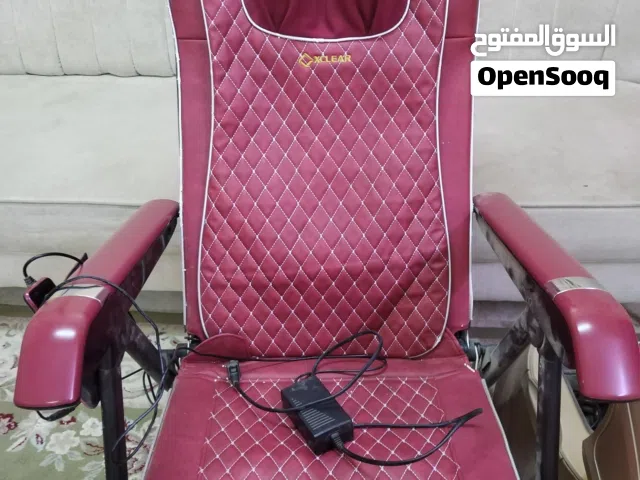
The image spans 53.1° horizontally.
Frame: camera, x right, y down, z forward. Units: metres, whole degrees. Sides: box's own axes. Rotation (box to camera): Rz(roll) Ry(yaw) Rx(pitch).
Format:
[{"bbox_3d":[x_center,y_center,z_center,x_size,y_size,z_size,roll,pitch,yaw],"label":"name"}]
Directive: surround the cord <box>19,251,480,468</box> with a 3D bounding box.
[{"bbox_3d":[-0.046,0.139,0.909,0.585,0.325,0.280,0,27,0],"label":"cord"}]

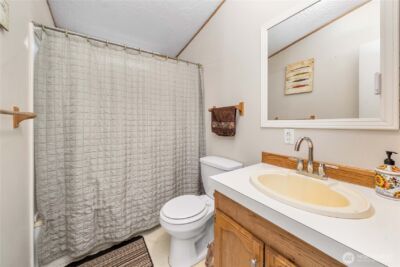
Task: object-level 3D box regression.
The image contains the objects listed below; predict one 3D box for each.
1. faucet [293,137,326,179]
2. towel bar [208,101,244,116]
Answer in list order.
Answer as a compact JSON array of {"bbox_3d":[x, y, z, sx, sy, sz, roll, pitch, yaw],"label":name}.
[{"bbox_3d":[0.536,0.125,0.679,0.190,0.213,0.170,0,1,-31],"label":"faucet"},{"bbox_3d":[0.246,-0.242,1.397,0.090,0.135,0.470,0,1,-31],"label":"towel bar"}]

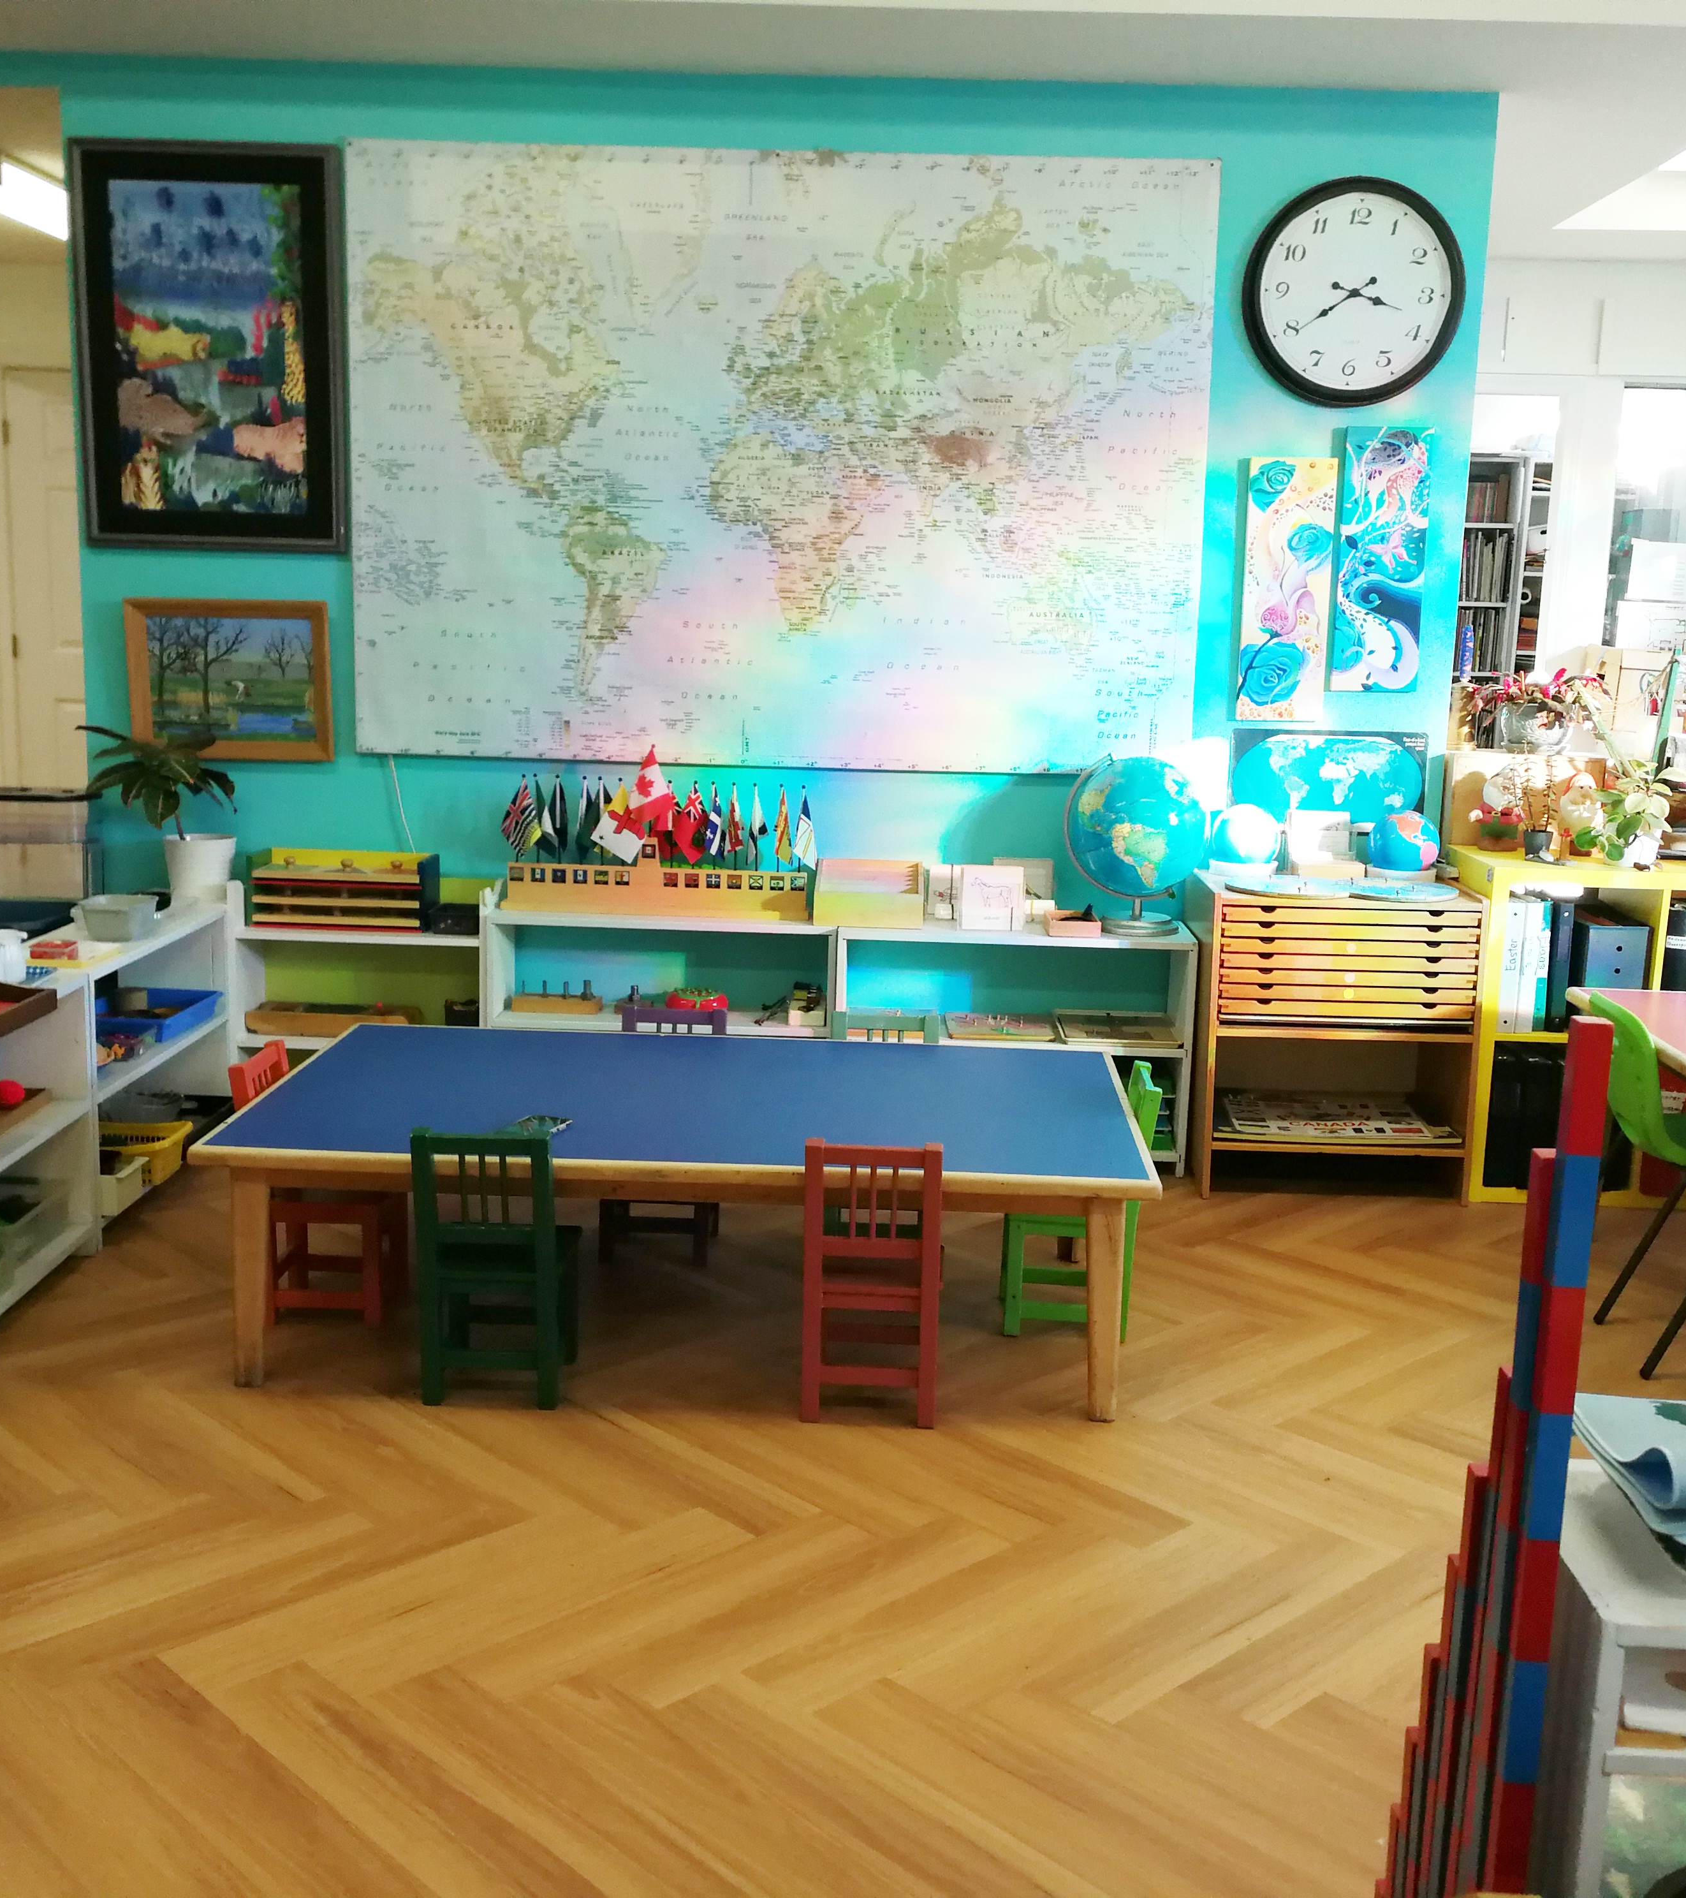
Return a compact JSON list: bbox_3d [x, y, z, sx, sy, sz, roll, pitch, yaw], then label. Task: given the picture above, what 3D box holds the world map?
[{"bbox_3d":[-0.161,-1.160,4.734,2.053,1.425,0.020,2,10,3],"label":"world map"}]

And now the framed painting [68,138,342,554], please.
[{"bbox_3d":[-1.515,-1.438,4.752,0.649,0.935,0.030,2,10,3],"label":"framed painting"}]

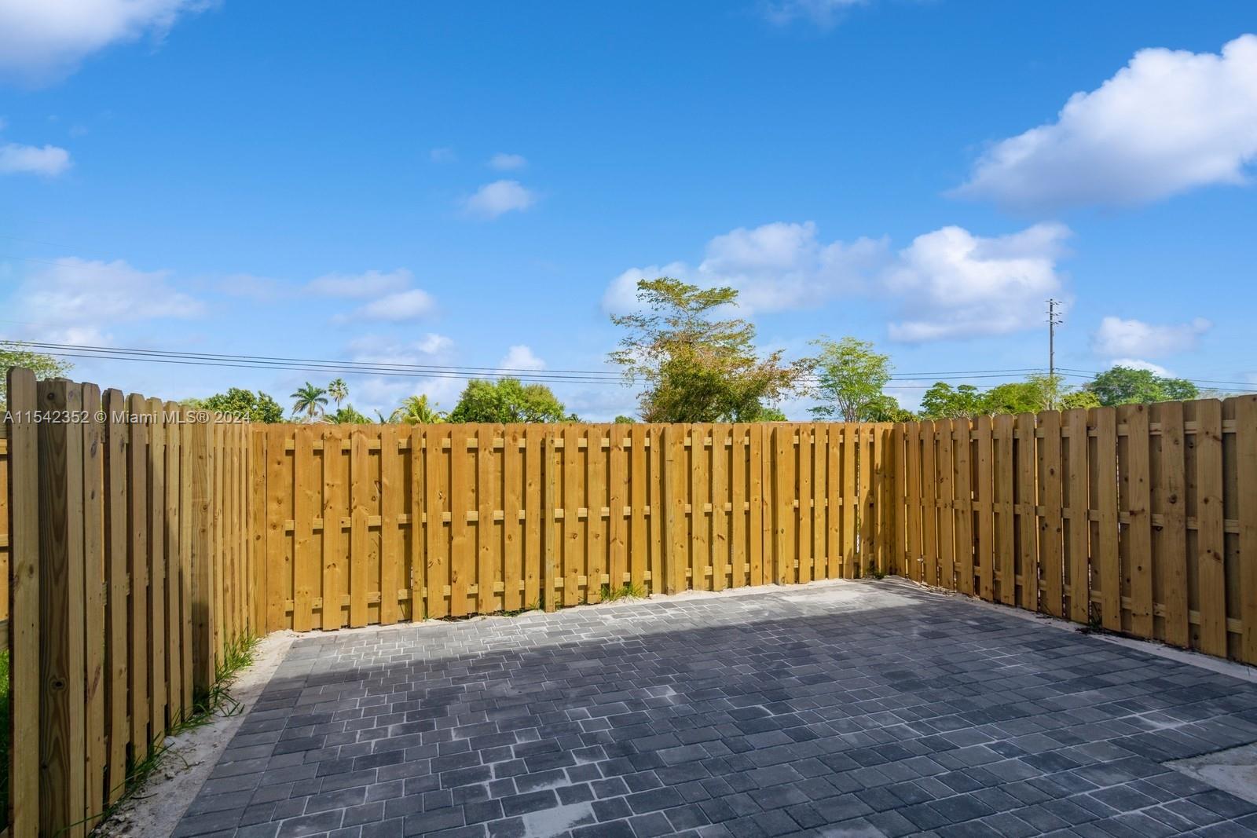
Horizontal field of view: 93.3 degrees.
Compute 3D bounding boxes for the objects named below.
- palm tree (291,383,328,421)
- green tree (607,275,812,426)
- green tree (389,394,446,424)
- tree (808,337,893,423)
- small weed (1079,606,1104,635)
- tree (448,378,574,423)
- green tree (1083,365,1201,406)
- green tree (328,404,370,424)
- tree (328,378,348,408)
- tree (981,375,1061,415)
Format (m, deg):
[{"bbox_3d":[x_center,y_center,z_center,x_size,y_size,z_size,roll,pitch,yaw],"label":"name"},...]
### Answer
[{"bbox_3d":[-33.231,0.475,61.804,3.755,8.647,3.755,-1,-3,0],"label":"palm tree"},{"bbox_3d":[2.915,-1.277,20.830,7.042,7.487,7.042,-1,-3,0],"label":"green tree"},{"bbox_3d":[-14.870,0.941,41.877,3.867,5.429,3.867,-1,-3,0],"label":"green tree"},{"bbox_3d":[9.784,-0.493,25.859,3.533,6.199,3.533,-1,-3,0],"label":"tree"},{"bbox_3d":[3.905,1.694,5.000,0.160,0.230,0.200,1,-3,-29],"label":"small weed"},{"bbox_3d":[-7.080,0.374,35.868,7.522,5.814,7.522,-1,-3,0],"label":"tree"},{"bbox_3d":[38.120,-0.456,43.841,6.884,7.024,6.884,-1,-3,0],"label":"green tree"},{"bbox_3d":[-22.600,1.398,47.881,3.183,5.262,3.183,-1,-3,0],"label":"green tree"},{"bbox_3d":[-36.661,0.078,74.757,2.417,10.706,2.417,-1,-3,0],"label":"tree"},{"bbox_3d":[25.187,0.046,37.868,4.485,5.814,4.485,-1,-3,0],"label":"tree"}]

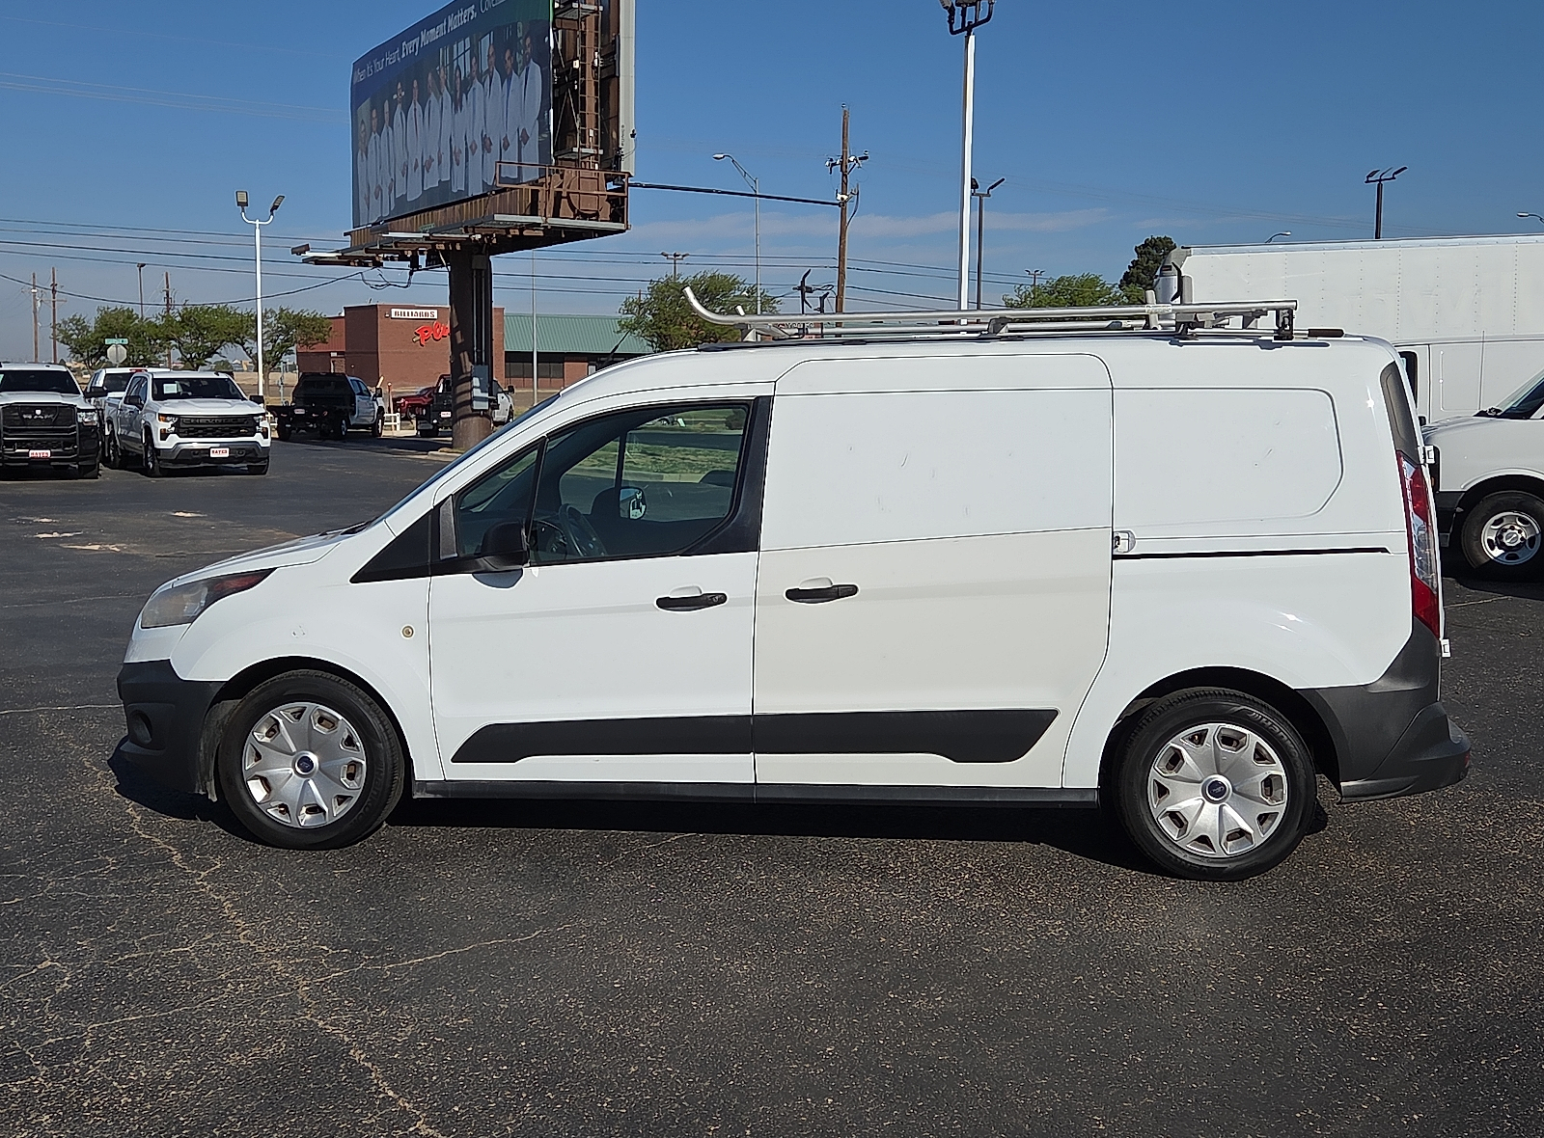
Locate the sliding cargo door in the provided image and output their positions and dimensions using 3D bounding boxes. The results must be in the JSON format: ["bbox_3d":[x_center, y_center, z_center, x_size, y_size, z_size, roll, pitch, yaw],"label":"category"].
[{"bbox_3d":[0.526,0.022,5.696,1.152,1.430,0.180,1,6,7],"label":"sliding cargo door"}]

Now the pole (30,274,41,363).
[{"bbox_3d":[-69.994,-22.408,165.604,1.200,11.200,0.600,-2,6,-17],"label":"pole"}]

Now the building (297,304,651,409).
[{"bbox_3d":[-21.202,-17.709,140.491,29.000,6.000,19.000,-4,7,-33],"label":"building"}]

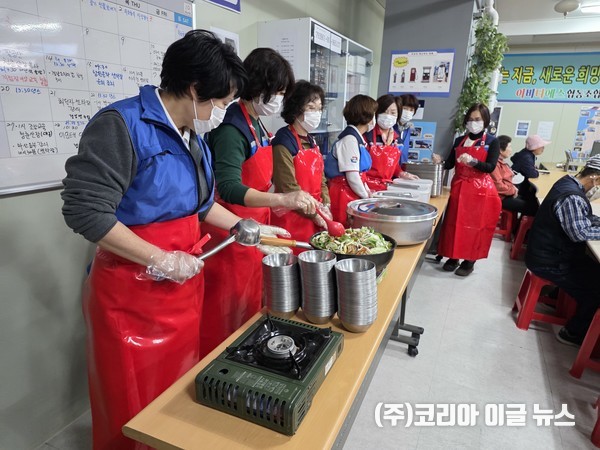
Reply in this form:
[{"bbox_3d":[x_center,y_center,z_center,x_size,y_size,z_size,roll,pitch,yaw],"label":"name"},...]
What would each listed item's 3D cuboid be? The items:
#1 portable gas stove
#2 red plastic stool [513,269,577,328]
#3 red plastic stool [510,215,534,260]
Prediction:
[{"bbox_3d":[-0.065,0.377,1.092,0.268,0.086,0.350,8,17,22],"label":"portable gas stove"},{"bbox_3d":[1.795,0.514,2.891,0.350,0.440,0.350,8,17,21],"label":"red plastic stool"},{"bbox_3d":[2.516,0.128,4.316,0.340,0.460,0.340,9,17,25],"label":"red plastic stool"}]

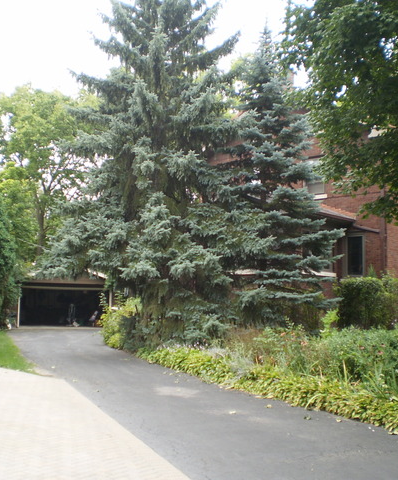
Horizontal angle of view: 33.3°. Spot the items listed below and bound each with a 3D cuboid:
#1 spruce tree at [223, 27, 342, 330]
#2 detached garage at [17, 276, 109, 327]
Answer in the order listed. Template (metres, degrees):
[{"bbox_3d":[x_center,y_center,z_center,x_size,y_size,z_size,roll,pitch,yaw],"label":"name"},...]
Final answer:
[{"bbox_3d":[2.651,-1.902,22.748,4.400,10.710,4.300,0,-5,0],"label":"spruce tree"},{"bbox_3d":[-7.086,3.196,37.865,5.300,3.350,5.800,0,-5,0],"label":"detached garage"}]

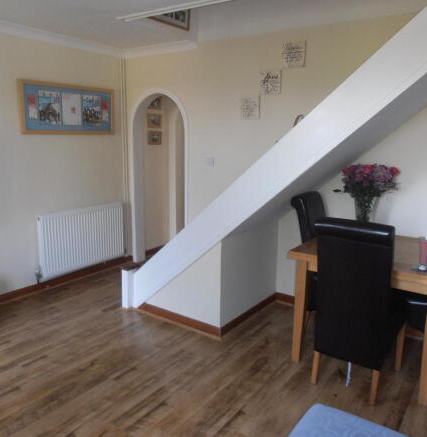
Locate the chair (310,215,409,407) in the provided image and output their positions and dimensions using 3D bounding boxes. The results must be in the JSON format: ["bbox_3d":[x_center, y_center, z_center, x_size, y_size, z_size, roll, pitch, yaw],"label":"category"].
[{"bbox_3d":[0.892,0.502,2.459,0.435,1.070,0.620,9,15,35],"label":"chair"}]

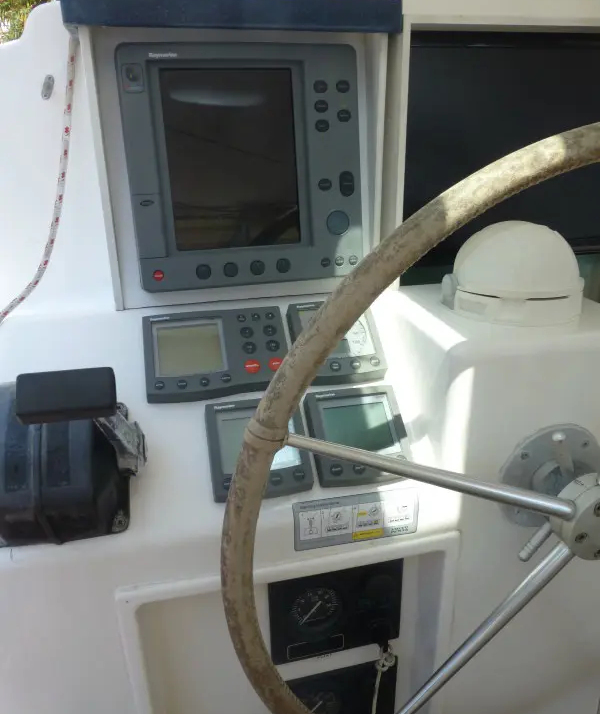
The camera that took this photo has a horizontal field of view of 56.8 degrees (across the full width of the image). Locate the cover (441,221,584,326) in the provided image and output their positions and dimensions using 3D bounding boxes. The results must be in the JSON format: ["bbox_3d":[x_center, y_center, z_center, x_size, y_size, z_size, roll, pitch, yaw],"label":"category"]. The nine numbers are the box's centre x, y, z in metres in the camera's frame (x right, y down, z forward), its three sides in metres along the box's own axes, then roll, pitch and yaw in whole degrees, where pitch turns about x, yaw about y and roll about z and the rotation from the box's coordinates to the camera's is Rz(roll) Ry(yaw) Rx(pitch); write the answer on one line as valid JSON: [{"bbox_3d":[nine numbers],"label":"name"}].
[{"bbox_3d":[0.279,-0.119,0.716,0.196,0.107,0.170,-6,27,-11],"label":"cover"}]

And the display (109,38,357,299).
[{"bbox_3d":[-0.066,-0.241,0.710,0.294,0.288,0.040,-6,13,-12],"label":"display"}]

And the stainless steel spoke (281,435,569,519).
[{"bbox_3d":[0.144,0.120,0.545,0.345,0.020,0.020,17,16,-20],"label":"stainless steel spoke"}]

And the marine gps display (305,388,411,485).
[{"bbox_3d":[0.071,0.093,0.668,0.110,0.026,0.115,-4,56,-10],"label":"marine gps display"}]

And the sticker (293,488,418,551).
[{"bbox_3d":[0.065,0.189,0.645,0.149,0.061,0.003,-4,15,-10],"label":"sticker"}]

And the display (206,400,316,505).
[{"bbox_3d":[-0.049,0.103,0.646,0.110,0.026,0.115,-5,56,-11],"label":"display"}]

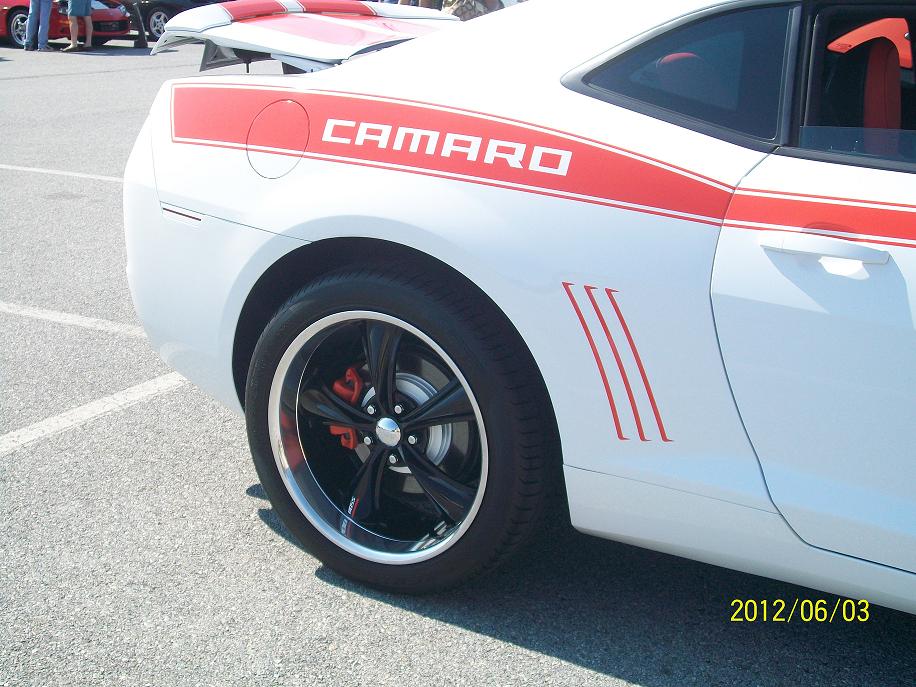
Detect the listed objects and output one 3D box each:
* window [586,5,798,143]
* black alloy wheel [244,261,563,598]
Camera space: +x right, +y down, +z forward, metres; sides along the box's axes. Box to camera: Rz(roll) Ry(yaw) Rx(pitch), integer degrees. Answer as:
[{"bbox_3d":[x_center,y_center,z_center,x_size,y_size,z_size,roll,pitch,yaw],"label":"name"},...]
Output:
[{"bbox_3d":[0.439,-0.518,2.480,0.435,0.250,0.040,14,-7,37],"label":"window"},{"bbox_3d":[-0.109,0.174,2.853,0.712,0.706,0.280,11,17,28],"label":"black alloy wheel"}]

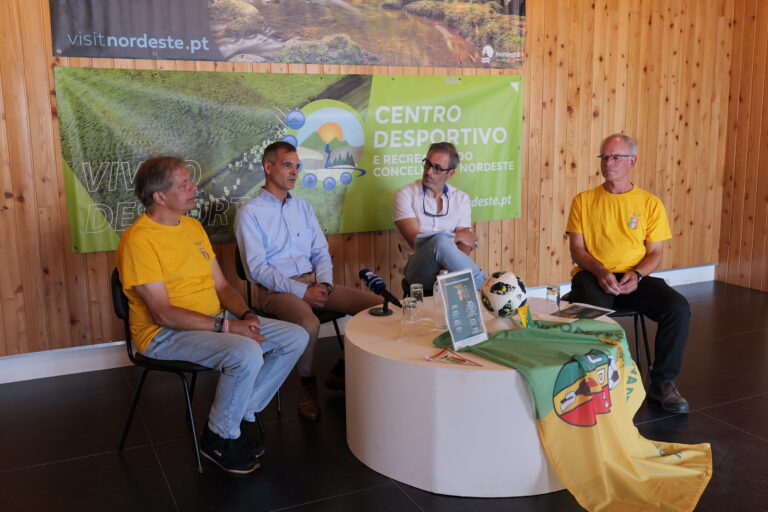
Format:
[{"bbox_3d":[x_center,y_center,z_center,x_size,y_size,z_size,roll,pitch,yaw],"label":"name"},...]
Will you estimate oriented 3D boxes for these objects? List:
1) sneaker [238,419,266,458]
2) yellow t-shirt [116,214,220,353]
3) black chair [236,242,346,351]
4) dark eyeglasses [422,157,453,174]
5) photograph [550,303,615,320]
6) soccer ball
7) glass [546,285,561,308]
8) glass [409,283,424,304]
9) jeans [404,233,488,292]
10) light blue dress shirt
[{"bbox_3d":[-0.609,0.771,3.201,0.300,0.118,0.108,9,14,44],"label":"sneaker"},{"bbox_3d":[-0.901,0.099,3.150,0.330,0.560,0.470,5,11,29],"label":"yellow t-shirt"},{"bbox_3d":[-0.482,0.319,3.808,0.470,0.810,0.560,-8,12,-36],"label":"black chair"},{"bbox_3d":[0.303,-0.506,4.169,0.140,0.045,0.140,24,18,24],"label":"dark eyeglasses"},{"bbox_3d":[0.937,0.265,3.507,0.213,0.006,0.279,8,14,41],"label":"photograph"},{"bbox_3d":[0.554,0.178,3.430,0.214,0.214,0.214,-1,10,0],"label":"soccer ball"},{"bbox_3d":[0.812,0.197,3.571,0.064,0.095,0.064,-1,10,0],"label":"glass"},{"bbox_3d":[0.162,0.191,3.670,0.067,0.090,0.067,-1,10,0],"label":"glass"},{"bbox_3d":[0.341,0.202,4.204,0.470,0.660,0.600,-2,10,-5],"label":"jeans"},{"bbox_3d":[-0.497,-0.062,3.730,0.420,0.540,0.480,8,13,41],"label":"light blue dress shirt"}]

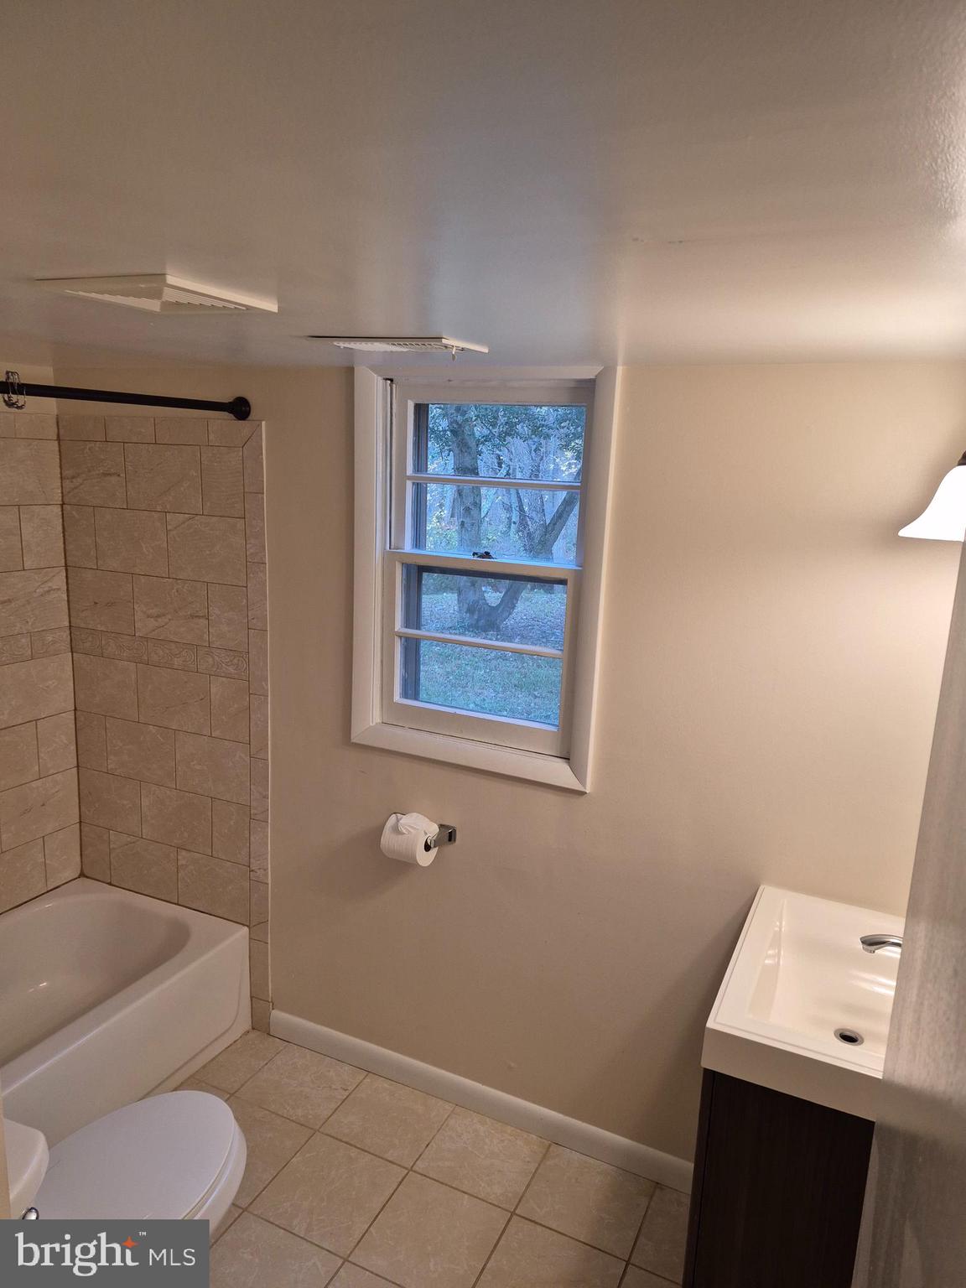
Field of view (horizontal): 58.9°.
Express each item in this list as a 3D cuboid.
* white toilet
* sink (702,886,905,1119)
[{"bbox_3d":[-0.774,1.131,1.667,0.430,0.760,0.730,7,12,24],"label":"white toilet"},{"bbox_3d":[0.741,0.709,1.692,0.470,0.120,0.610,7,12,24],"label":"sink"}]

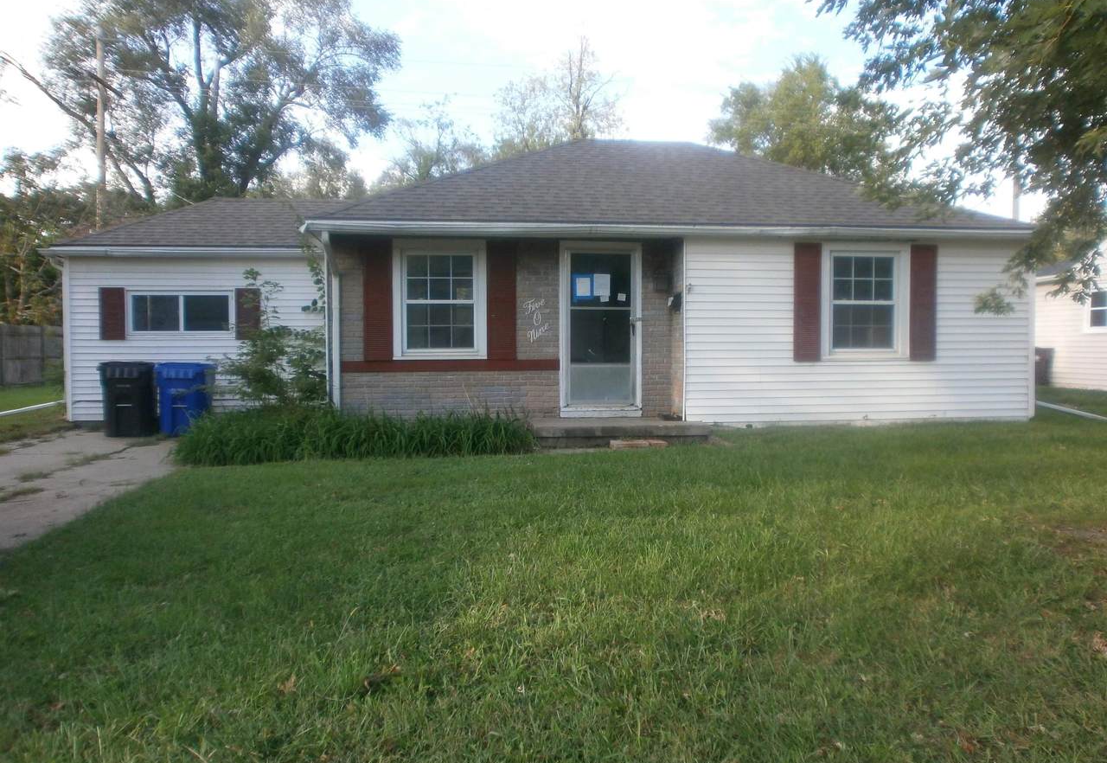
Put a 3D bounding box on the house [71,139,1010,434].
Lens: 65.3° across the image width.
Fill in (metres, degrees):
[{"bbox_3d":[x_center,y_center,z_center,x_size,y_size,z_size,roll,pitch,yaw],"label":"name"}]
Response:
[{"bbox_3d":[-0.794,-1.660,13.724,13.250,4.350,7.250,0,2,-6],"label":"house"}]

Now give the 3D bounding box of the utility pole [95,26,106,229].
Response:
[{"bbox_3d":[-14.132,-5.500,27.208,0.300,11.265,0.300,0,2,-6],"label":"utility pole"}]

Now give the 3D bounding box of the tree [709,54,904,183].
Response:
[{"bbox_3d":[9.338,-6.121,32.221,7.600,11.965,7.400,0,2,-6],"label":"tree"}]

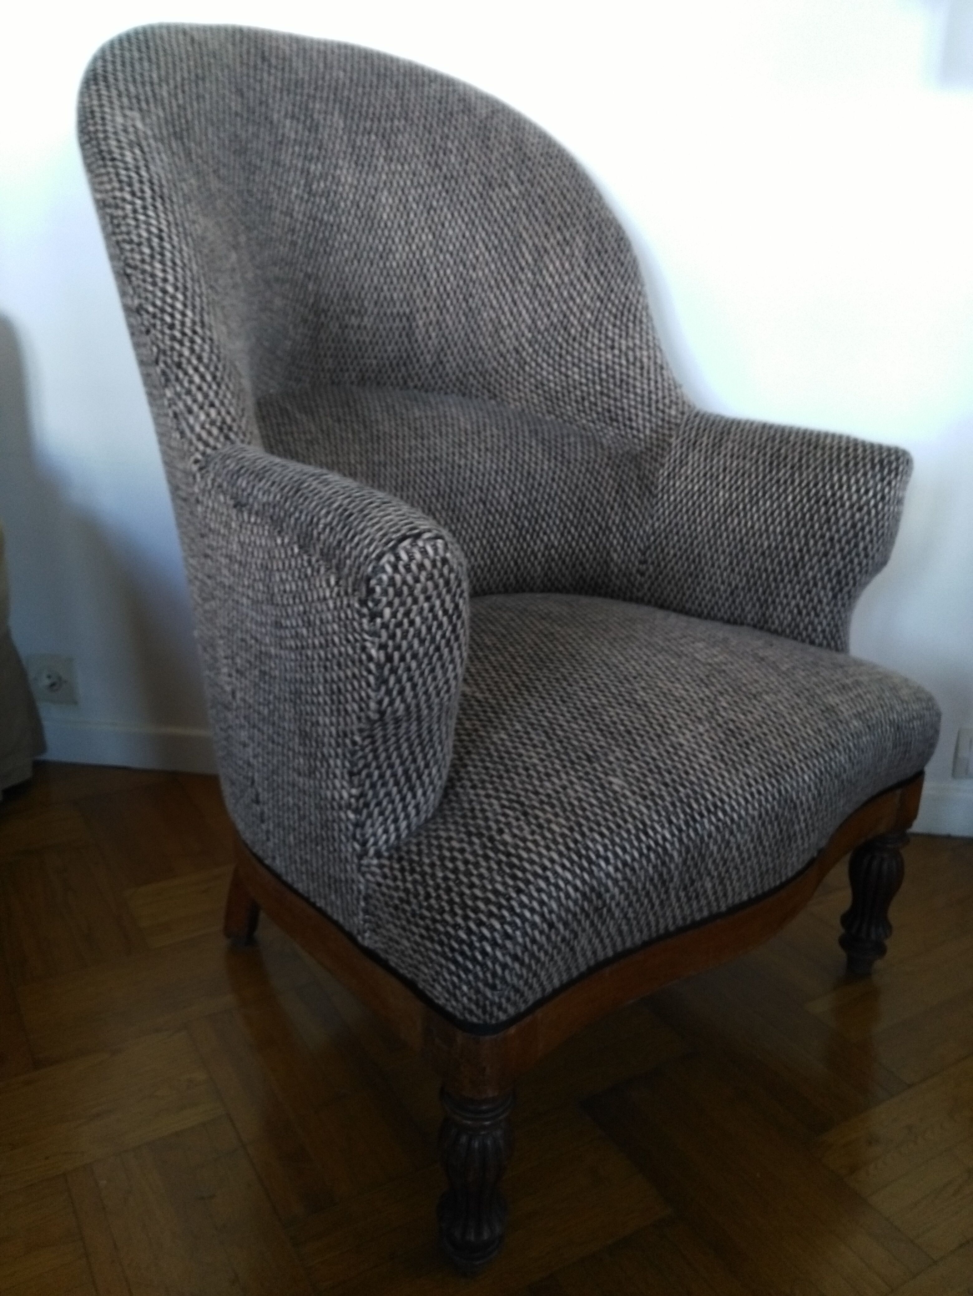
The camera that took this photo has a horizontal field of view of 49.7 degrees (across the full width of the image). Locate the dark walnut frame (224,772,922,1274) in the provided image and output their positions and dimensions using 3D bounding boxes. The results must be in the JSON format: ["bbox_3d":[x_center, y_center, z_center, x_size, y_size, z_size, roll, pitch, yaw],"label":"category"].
[{"bbox_3d":[0.051,0.256,1.170,0.662,0.241,0.582,-14,24,-40],"label":"dark walnut frame"}]

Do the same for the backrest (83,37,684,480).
[{"bbox_3d":[-0.108,-0.436,1.147,0.659,0.403,0.309,-14,24,-40],"label":"backrest"}]

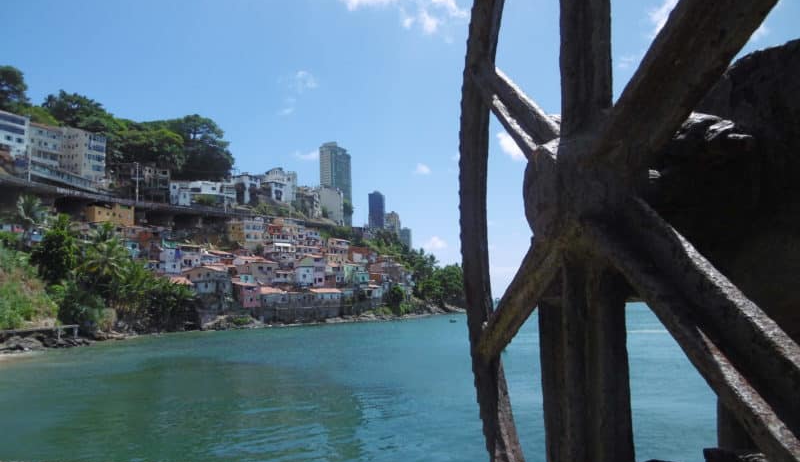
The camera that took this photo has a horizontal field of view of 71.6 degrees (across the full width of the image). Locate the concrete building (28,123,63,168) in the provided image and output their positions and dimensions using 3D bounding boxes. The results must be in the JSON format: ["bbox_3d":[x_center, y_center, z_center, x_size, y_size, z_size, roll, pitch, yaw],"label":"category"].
[{"bbox_3d":[-91.280,-21.150,140.840,9.000,11.260,9.000,-6,-8,25],"label":"concrete building"}]

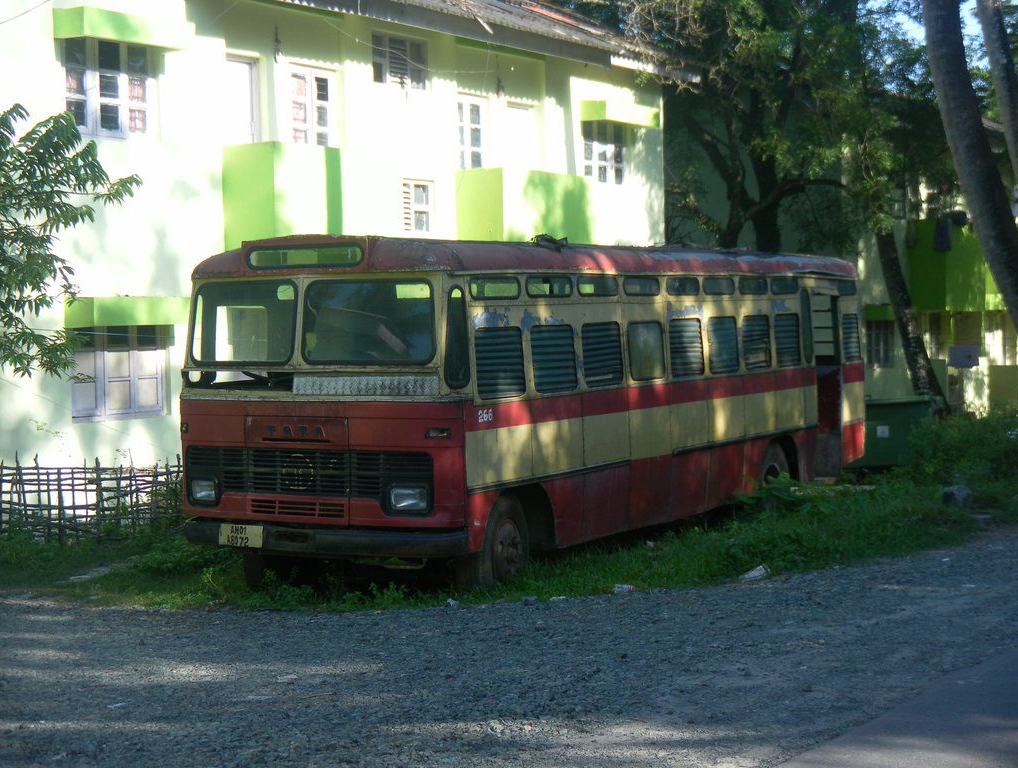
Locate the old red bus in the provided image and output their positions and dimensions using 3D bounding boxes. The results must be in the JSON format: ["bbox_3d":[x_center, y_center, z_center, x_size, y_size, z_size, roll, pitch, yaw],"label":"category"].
[{"bbox_3d":[0.774,0.068,17.477,2.580,2.840,8.990,1,3,31],"label":"old red bus"}]

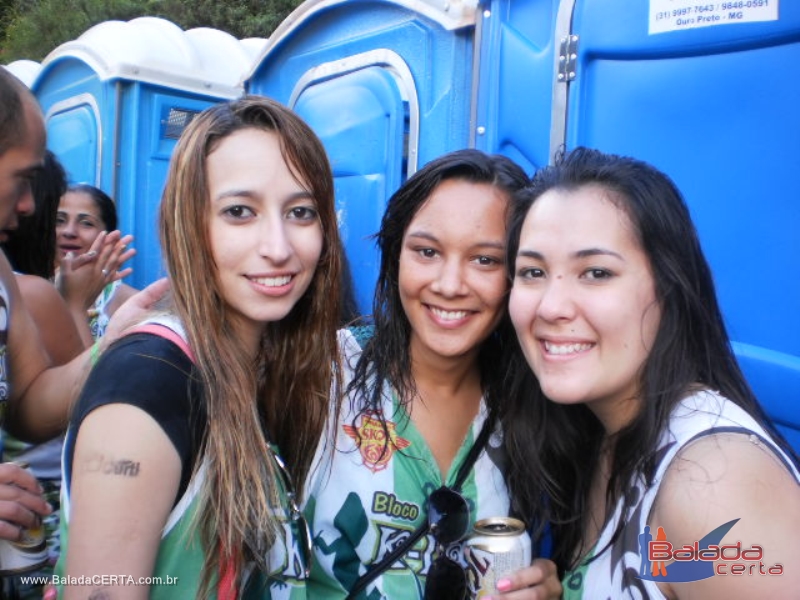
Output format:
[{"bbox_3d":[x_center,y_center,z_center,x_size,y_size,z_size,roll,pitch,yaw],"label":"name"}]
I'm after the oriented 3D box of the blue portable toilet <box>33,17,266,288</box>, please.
[{"bbox_3d":[-0.883,0.058,3.610,1.200,2.300,1.100,1,3,-41],"label":"blue portable toilet"}]

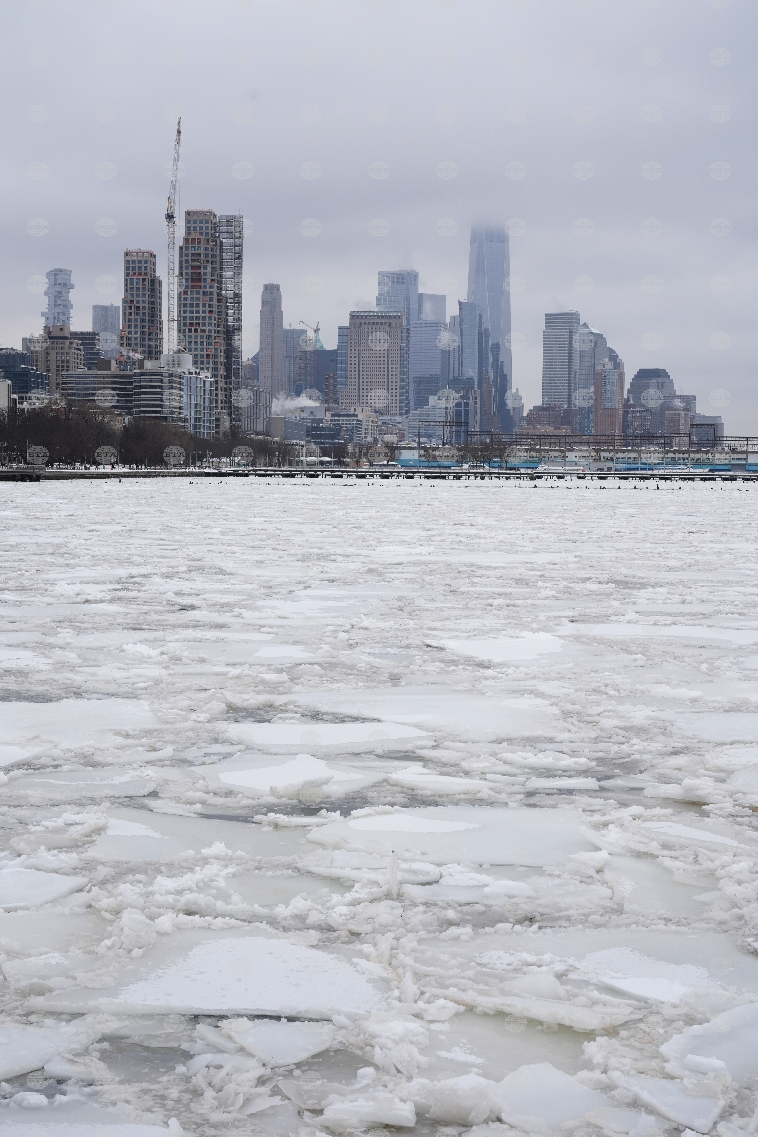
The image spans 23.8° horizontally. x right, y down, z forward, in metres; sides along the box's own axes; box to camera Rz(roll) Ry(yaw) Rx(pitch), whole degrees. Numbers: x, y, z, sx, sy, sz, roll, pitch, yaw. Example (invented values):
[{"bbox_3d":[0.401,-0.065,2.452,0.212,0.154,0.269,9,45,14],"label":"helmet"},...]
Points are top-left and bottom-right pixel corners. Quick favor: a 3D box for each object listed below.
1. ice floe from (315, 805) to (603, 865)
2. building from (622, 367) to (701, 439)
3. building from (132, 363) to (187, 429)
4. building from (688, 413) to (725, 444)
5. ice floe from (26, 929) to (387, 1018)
[{"bbox_3d":[0.882,3.404,22.624,3.460,0.180,3.210,0,3,0],"label":"ice floe"},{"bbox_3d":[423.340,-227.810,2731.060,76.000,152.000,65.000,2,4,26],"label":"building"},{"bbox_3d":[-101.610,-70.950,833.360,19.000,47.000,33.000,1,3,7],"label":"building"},{"bbox_3d":[482.000,-185.440,2652.790,44.000,78.000,78.000,1,3,14],"label":"building"},{"bbox_3d":[-1.526,3.757,16.539,3.120,0.180,2.580,0,3,0],"label":"ice floe"}]

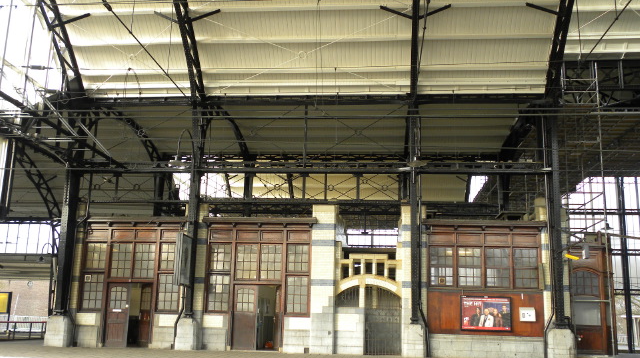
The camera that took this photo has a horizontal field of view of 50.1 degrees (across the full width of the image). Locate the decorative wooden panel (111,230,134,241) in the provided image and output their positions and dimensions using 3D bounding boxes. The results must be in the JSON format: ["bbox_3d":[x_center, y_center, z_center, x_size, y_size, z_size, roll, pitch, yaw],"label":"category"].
[{"bbox_3d":[-7.709,2.228,26.903,0.913,0.440,0.050,1,-11,6],"label":"decorative wooden panel"}]

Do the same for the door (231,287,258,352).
[{"bbox_3d":[-2.755,5.119,25.268,0.898,2.379,0.060,0,-11,5],"label":"door"}]

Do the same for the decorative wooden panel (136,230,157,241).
[{"bbox_3d":[-6.777,2.221,26.814,0.814,0.439,0.050,1,-11,6],"label":"decorative wooden panel"}]

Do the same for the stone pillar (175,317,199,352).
[{"bbox_3d":[-4.978,5.752,25.598,0.667,1.197,0.700,1,-11,6],"label":"stone pillar"}]

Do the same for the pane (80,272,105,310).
[{"bbox_3d":[-8.825,4.390,26.656,0.908,1.361,0.050,1,-11,6],"label":"pane"}]

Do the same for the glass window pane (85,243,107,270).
[{"bbox_3d":[-8.797,3.041,26.909,0.864,1.032,0.050,1,-11,6],"label":"glass window pane"}]

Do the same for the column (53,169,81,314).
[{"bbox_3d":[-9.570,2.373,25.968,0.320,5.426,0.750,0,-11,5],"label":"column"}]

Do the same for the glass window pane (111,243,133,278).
[{"bbox_3d":[-7.765,3.198,26.779,0.897,1.356,0.050,1,-11,6],"label":"glass window pane"}]

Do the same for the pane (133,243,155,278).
[{"bbox_3d":[-6.672,3.106,25.964,0.839,1.330,0.050,0,-11,5],"label":"pane"}]

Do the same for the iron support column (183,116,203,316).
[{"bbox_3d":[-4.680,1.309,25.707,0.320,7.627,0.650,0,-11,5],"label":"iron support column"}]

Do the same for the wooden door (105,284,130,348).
[{"bbox_3d":[-7.782,5.256,26.396,0.852,2.414,0.060,1,-11,6],"label":"wooden door"}]

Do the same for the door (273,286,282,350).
[{"bbox_3d":[-1.620,5.183,25.516,0.060,2.379,0.881,6,-11,-22],"label":"door"}]

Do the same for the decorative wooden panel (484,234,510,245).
[{"bbox_3d":[6.437,2.203,24.829,0.959,0.463,0.060,0,-11,5],"label":"decorative wooden panel"}]

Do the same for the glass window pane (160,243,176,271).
[{"bbox_3d":[-5.643,2.939,25.898,0.776,1.008,0.050,0,-11,5],"label":"glass window pane"}]

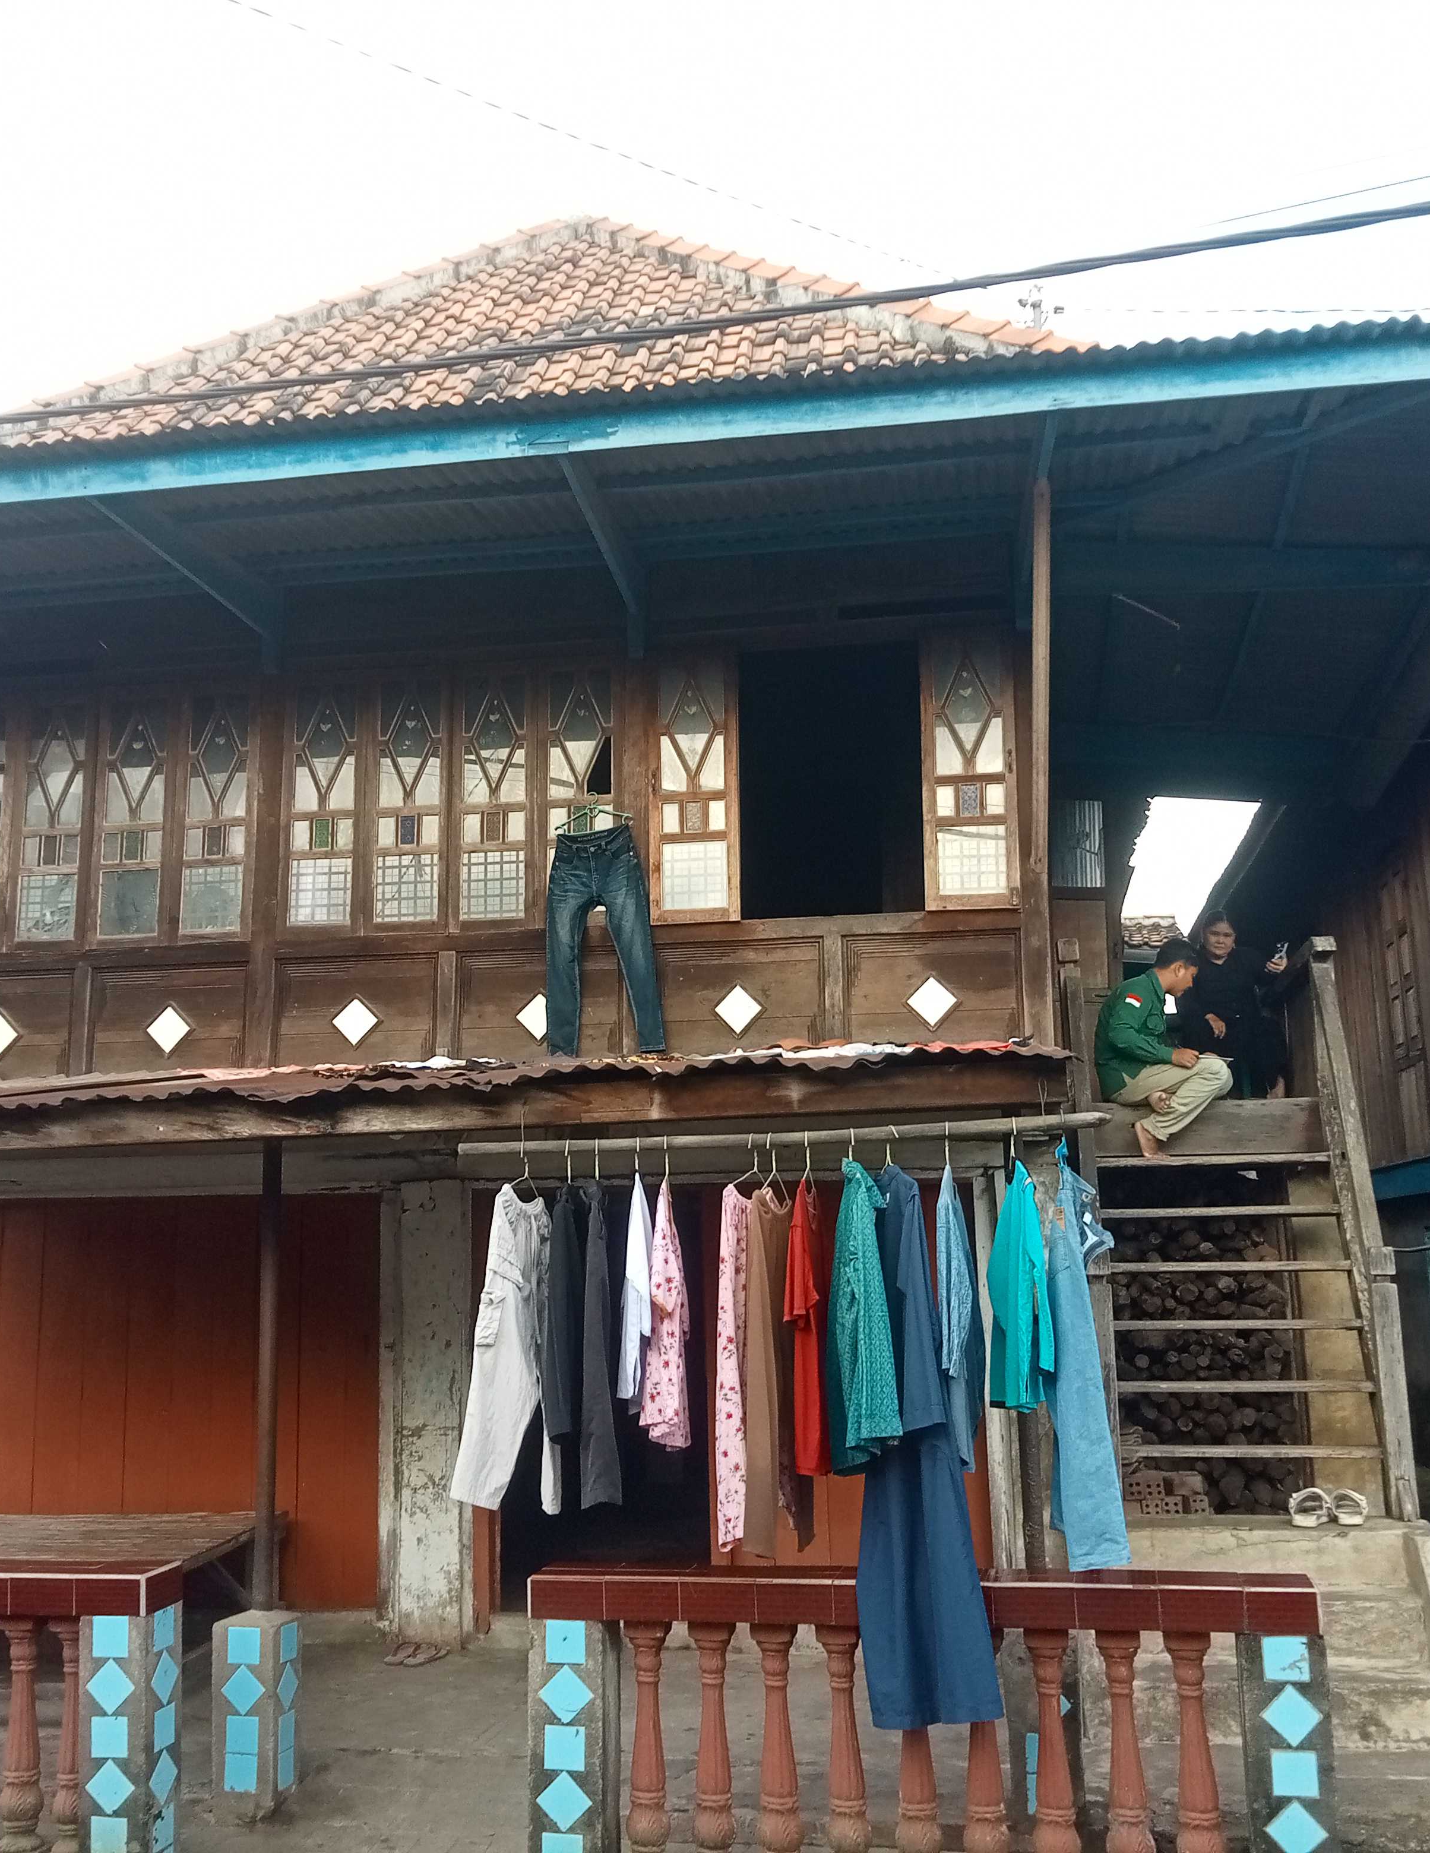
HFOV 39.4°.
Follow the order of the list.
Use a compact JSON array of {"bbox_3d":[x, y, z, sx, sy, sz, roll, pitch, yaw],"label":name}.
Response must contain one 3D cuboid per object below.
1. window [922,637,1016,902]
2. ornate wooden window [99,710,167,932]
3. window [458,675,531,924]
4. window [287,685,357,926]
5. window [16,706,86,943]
[{"bbox_3d":[1.107,-0.679,8.684,0.395,1.200,0.050,-2,-9,11],"label":"window"},{"bbox_3d":[-2.965,-0.541,10.181,0.375,1.240,0.060,-3,-11,10],"label":"ornate wooden window"},{"bbox_3d":[-1.089,-0.628,9.846,0.385,1.270,0.060,-3,-11,10],"label":"window"},{"bbox_3d":[-1.966,-0.599,10.005,0.385,1.270,0.060,-3,-11,10],"label":"window"},{"bbox_3d":[-3.188,-0.491,9.595,0.360,1.170,0.060,-2,-9,11],"label":"window"}]

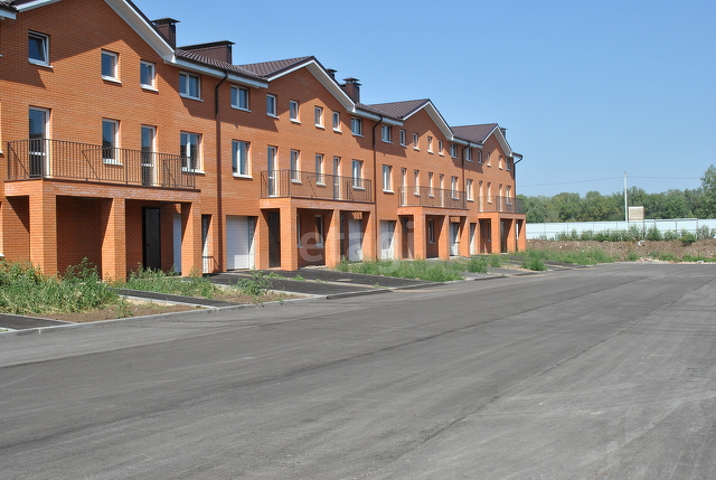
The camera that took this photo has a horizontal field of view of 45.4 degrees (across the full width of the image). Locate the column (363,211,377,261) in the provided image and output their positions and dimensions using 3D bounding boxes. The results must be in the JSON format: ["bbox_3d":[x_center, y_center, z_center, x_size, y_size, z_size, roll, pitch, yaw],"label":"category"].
[{"bbox_3d":[0.598,-0.068,43.296,0.520,2.650,0.520,-1,0,27],"label":"column"}]

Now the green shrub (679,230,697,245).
[{"bbox_3d":[26.177,-0.159,68.000,1.350,1.150,1.250,-1,0,27],"label":"green shrub"}]

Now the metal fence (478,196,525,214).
[{"bbox_3d":[10.946,-2.563,64.879,1.414,1.159,6.697,-1,0,27],"label":"metal fence"}]

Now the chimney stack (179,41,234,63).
[{"bbox_3d":[-7.707,-9.149,43.061,3.320,1.172,0.690,-1,0,27],"label":"chimney stack"}]

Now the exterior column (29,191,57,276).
[{"bbox_3d":[-8.951,0.001,24.505,0.510,2.533,0.510,-1,0,27],"label":"exterior column"}]

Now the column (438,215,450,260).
[{"bbox_3d":[5.326,-0.138,52.498,0.510,2.623,0.510,-1,0,27],"label":"column"}]

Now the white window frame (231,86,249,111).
[{"bbox_3d":[-5.000,-5.999,36.223,0.120,0.950,1.330,-1,0,28],"label":"white window frame"}]

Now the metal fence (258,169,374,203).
[{"bbox_3d":[-1.663,-2.347,39.304,1.360,1.130,7.820,-1,0,27],"label":"metal fence"}]

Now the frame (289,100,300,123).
[{"bbox_3d":[-2.996,-5.998,40.061,0.120,0.970,0.900,-1,0,28],"label":"frame"}]

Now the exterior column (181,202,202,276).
[{"bbox_3d":[-5.803,0.009,29.902,0.510,2.573,0.500,-1,0,27],"label":"exterior column"}]

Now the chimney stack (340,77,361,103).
[{"bbox_3d":[-0.435,-9.037,52.265,0.950,1.650,0.800,-1,0,27],"label":"chimney stack"}]

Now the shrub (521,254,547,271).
[{"bbox_3d":[9.307,1.190,45.300,1.100,0.850,1.250,-1,0,28],"label":"shrub"}]

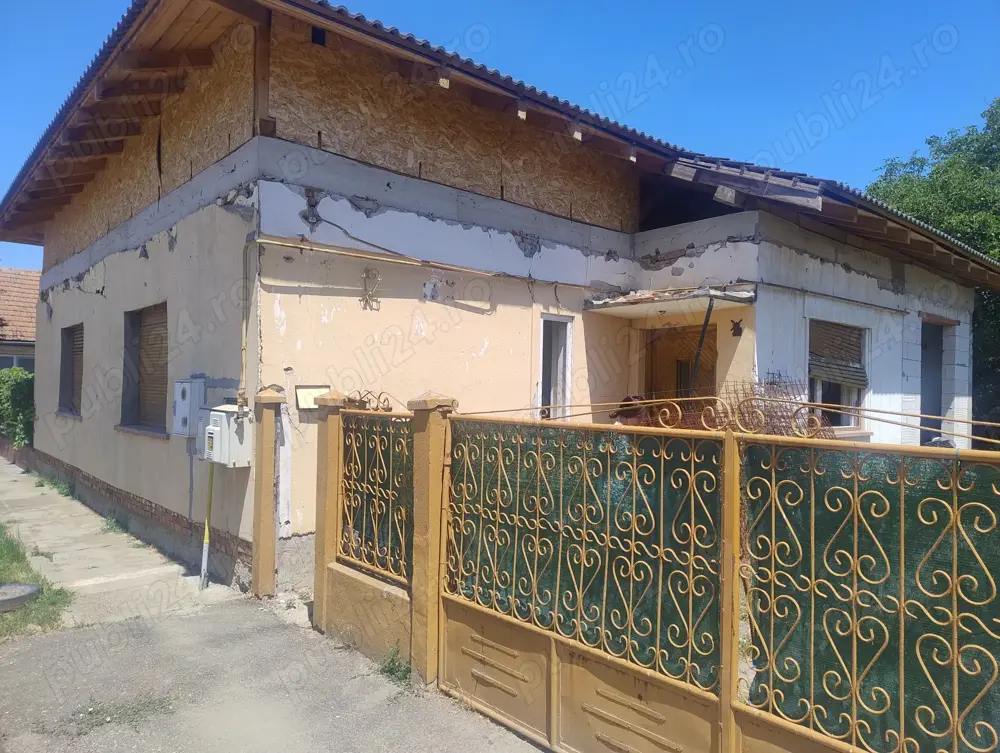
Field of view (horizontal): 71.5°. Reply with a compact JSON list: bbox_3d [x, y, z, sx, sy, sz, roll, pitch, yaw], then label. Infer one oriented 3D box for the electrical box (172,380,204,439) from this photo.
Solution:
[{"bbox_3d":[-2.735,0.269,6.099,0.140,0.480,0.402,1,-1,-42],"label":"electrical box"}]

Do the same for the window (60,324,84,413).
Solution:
[{"bbox_3d":[-6.202,-0.094,10.211,0.192,1.293,1.534,1,-1,-42],"label":"window"}]

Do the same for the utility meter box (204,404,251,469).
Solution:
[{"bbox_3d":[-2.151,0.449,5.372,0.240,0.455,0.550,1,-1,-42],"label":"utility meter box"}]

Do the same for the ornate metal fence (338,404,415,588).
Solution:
[{"bbox_3d":[-0.703,0.684,4.072,0.043,0.924,0.905,1,-1,-42],"label":"ornate metal fence"}]

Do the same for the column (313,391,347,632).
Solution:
[{"bbox_3d":[-1.081,0.849,4.464,0.183,1.519,0.190,1,-1,-42],"label":"column"}]

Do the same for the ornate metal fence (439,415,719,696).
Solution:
[{"bbox_3d":[0.255,0.672,3.009,0.043,0.914,1.551,1,-1,-42],"label":"ornate metal fence"}]

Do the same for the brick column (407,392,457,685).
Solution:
[{"bbox_3d":[-0.361,0.837,3.666,0.183,1.508,0.187,1,-1,-42],"label":"brick column"}]

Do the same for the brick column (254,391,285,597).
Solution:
[{"bbox_3d":[-1.746,0.864,5.203,0.183,1.529,0.182,1,-1,-42],"label":"brick column"}]

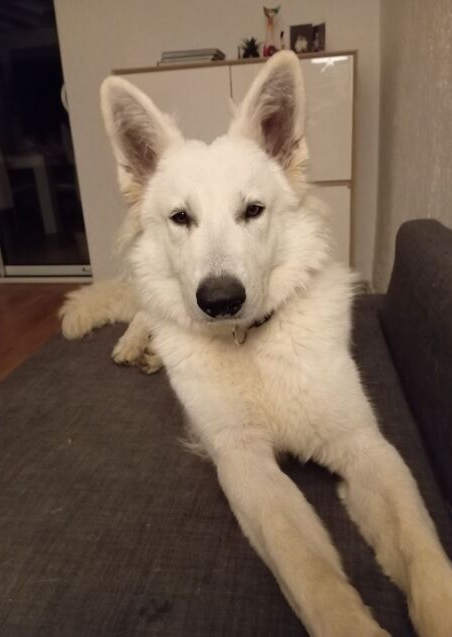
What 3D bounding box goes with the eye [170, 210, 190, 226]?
[{"bbox_3d":[-0.045,-0.100,0.515,0.019,0.016,0.012,0,20,12],"label":"eye"}]

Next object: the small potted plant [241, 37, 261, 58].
[{"bbox_3d":[0.129,-1.402,2.712,0.103,0.131,0.103,0,18,10],"label":"small potted plant"}]

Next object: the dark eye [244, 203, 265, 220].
[{"bbox_3d":[0.028,-0.107,0.515,0.019,0.017,0.012,-8,20,-9],"label":"dark eye"}]

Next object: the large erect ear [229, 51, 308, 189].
[{"bbox_3d":[0.047,-0.218,0.575,0.074,0.137,0.045,2,12,-12],"label":"large erect ear"}]

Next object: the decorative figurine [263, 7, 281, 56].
[{"bbox_3d":[0.238,-1.465,2.672,0.090,0.264,0.070,0,18,10],"label":"decorative figurine"}]

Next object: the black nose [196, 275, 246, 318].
[{"bbox_3d":[-0.004,-0.019,0.438,0.040,0.032,0.028,-4,25,2],"label":"black nose"}]

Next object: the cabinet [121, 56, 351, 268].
[{"bbox_3d":[0.090,-0.773,2.983,1.251,1.224,0.400,0,18,10],"label":"cabinet"}]

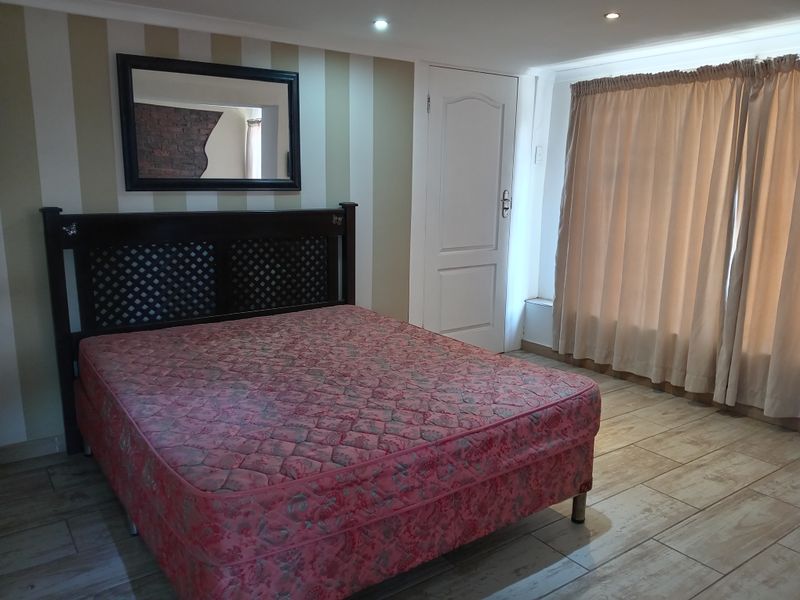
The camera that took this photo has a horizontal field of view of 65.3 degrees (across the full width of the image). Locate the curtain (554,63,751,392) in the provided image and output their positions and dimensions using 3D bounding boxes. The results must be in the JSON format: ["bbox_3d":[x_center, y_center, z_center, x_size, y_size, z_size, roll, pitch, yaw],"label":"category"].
[{"bbox_3d":[1.520,-0.442,3.940,0.100,1.893,1.271,-7,13,-35],"label":"curtain"}]

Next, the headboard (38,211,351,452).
[{"bbox_3d":[-0.942,0.088,3.353,1.618,1.169,0.075,-7,13,-35],"label":"headboard"}]

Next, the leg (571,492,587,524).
[{"bbox_3d":[0.706,0.815,2.458,0.050,0.120,0.050,1,11,0],"label":"leg"}]

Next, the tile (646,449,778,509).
[{"bbox_3d":[1.442,0.812,2.875,0.709,0.010,0.278,-7,13,-35],"label":"tile"}]

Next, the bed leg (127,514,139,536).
[{"bbox_3d":[-0.989,0.815,2.331,0.050,0.120,0.050,-7,13,-35],"label":"bed leg"}]

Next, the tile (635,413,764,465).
[{"bbox_3d":[1.571,0.733,3.303,0.717,0.010,0.278,-7,13,-35],"label":"tile"}]

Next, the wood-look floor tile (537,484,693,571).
[{"bbox_3d":[0.867,0.882,2.465,0.709,0.010,0.278,-7,13,-35],"label":"wood-look floor tile"}]

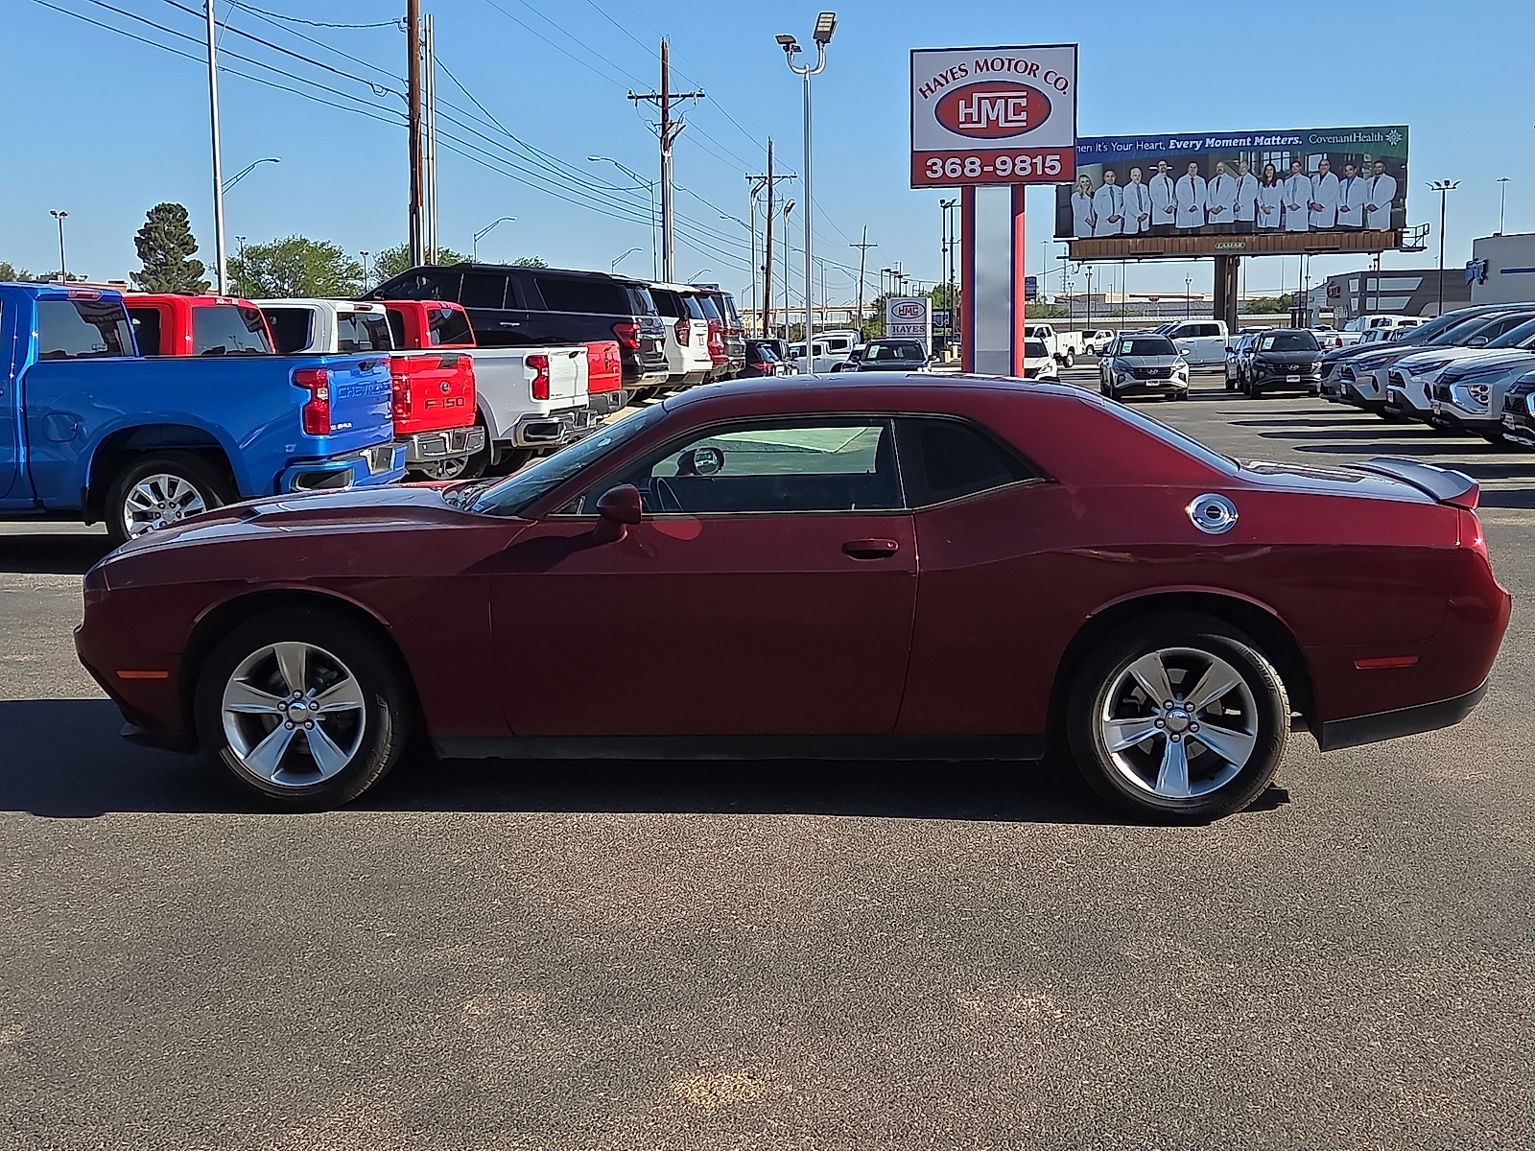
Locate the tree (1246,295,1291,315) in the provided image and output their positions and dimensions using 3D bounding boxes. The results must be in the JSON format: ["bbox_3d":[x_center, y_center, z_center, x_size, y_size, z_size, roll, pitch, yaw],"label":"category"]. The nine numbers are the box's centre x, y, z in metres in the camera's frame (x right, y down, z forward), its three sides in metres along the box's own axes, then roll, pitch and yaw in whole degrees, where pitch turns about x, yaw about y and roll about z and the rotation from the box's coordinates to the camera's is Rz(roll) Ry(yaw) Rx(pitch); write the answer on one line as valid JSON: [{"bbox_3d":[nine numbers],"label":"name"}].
[{"bbox_3d":[67.328,-34.031,250.466,6.400,7.500,6.000,1,7,15],"label":"tree"}]

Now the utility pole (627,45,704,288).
[{"bbox_3d":[-3.242,-11.731,61.002,2.450,11.300,0.400,0,7,7],"label":"utility pole"}]

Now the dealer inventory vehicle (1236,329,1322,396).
[{"bbox_3d":[13.138,-5.477,47.862,1.870,1.670,4.630,0,7,9],"label":"dealer inventory vehicle"}]

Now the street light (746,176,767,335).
[{"bbox_3d":[-0.407,-12.561,78.479,0.680,8.200,0.400,0,7,8],"label":"street light"}]

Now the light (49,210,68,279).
[{"bbox_3d":[-34.979,-14.063,92.512,0.950,7.900,0.500,-1,7,-6],"label":"light"}]

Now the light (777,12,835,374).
[{"bbox_3d":[0.731,-6.582,34.486,1.050,7.500,0.700,-1,7,-6],"label":"light"}]

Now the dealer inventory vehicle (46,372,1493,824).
[{"bbox_3d":[0.022,-0.021,7.000,5.020,1.450,1.930,0,7,5],"label":"dealer inventory vehicle"}]

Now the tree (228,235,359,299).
[{"bbox_3d":[-31.584,-18.262,125.571,8.900,9.200,8.300,-2,7,-14],"label":"tree"}]

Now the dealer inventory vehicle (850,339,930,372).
[{"bbox_3d":[3.176,-5.023,46.105,1.850,1.630,4.500,0,7,6],"label":"dealer inventory vehicle"}]

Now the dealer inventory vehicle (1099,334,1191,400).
[{"bbox_3d":[9.499,-5.247,46.906,1.870,1.650,4.600,0,7,6],"label":"dealer inventory vehicle"}]

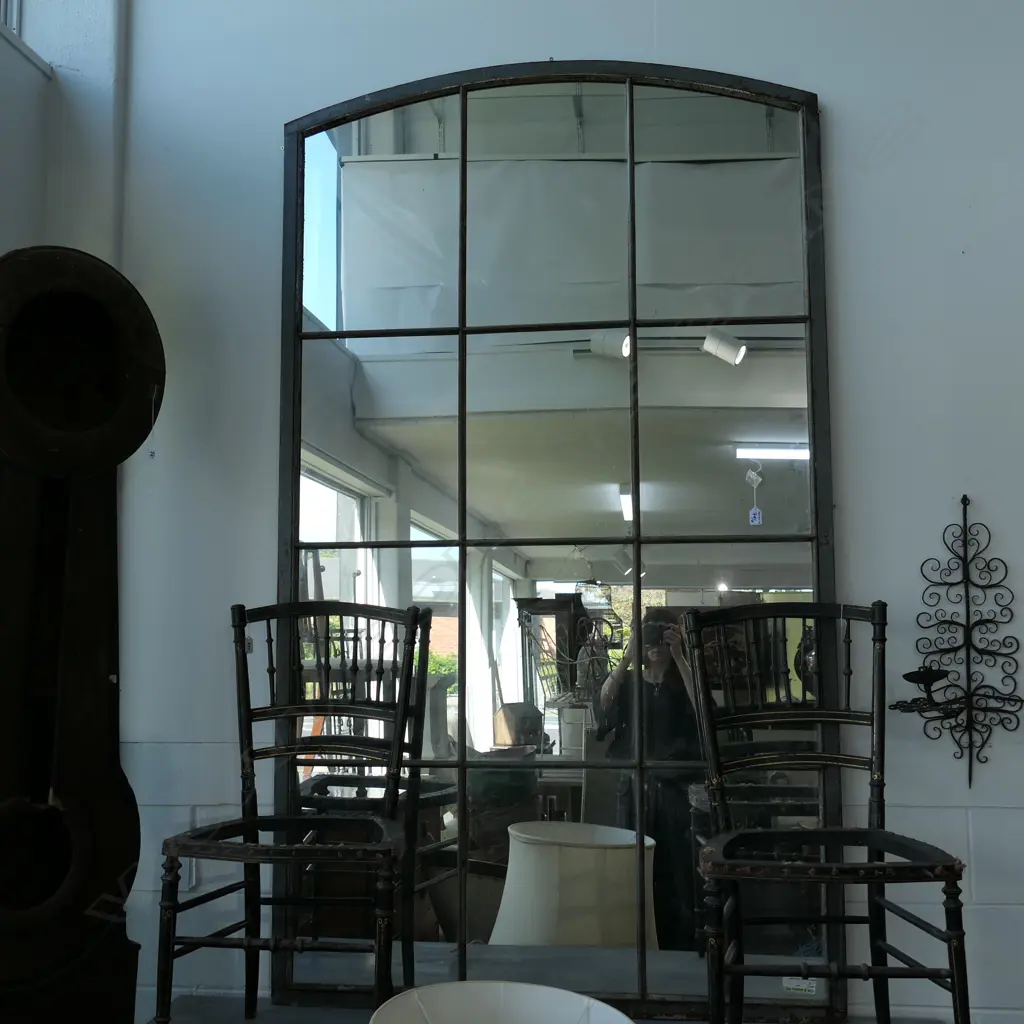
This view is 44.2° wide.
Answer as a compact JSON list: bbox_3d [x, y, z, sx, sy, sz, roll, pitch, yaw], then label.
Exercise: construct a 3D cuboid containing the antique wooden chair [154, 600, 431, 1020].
[{"bbox_3d":[-0.410,0.603,2.469,0.420,0.856,0.465,-1,-6,4],"label":"antique wooden chair"}]

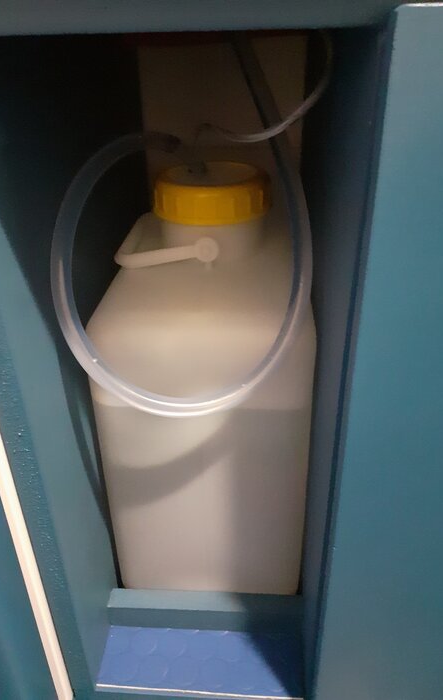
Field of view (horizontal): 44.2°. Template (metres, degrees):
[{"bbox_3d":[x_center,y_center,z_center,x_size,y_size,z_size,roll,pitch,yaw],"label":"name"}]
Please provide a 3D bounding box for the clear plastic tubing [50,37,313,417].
[{"bbox_3d":[-0.020,-0.098,0.389,0.173,0.245,0.205,1,29,3],"label":"clear plastic tubing"}]

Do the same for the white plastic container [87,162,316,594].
[{"bbox_3d":[-0.007,0.014,0.573,0.175,0.382,0.285,1,29,3],"label":"white plastic container"}]

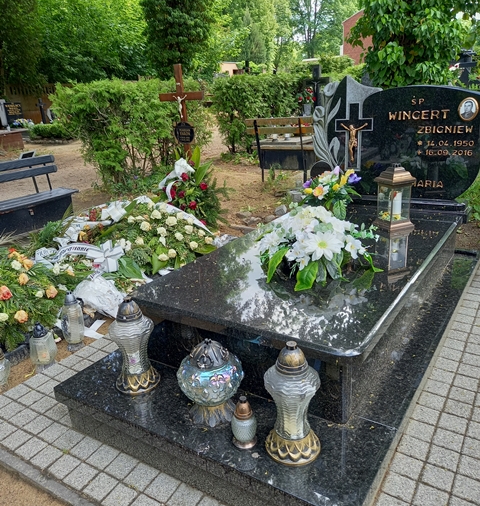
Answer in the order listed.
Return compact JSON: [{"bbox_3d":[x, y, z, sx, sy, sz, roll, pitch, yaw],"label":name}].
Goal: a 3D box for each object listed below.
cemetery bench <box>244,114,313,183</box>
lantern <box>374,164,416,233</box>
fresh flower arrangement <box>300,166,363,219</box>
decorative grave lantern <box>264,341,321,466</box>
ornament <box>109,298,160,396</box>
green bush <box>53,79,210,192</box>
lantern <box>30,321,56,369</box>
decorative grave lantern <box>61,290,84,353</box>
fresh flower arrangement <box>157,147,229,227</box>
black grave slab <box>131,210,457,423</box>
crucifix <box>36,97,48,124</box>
[{"bbox_3d":[0.690,-1.494,6.674,1.080,0.880,0.550,9,22,32],"label":"cemetery bench"},{"bbox_3d":[0.893,-0.331,2.676,0.165,0.370,0.165,-8,19,-14],"label":"lantern"},{"bbox_3d":[0.600,-0.406,3.030,0.340,0.310,0.310,9,22,32],"label":"fresh flower arrangement"},{"bbox_3d":[0.162,0.444,1.423,0.176,0.370,0.176,-3,19,1],"label":"decorative grave lantern"},{"bbox_3d":[-0.421,0.352,1.823,0.178,0.370,0.178,-3,19,1],"label":"ornament"},{"bbox_3d":[-1.850,-2.330,8.550,1.400,1.620,2.700,9,23,32],"label":"green bush"},{"bbox_3d":[-1.022,0.478,2.378,0.137,0.245,0.137,9,23,32],"label":"lantern"},{"bbox_3d":[-0.897,0.371,2.490,0.120,0.325,0.120,9,22,32],"label":"decorative grave lantern"},{"bbox_3d":[-0.460,-0.665,4.730,0.620,0.780,0.480,9,23,32],"label":"fresh flower arrangement"},{"bbox_3d":[0.418,0.147,2.414,1.030,0.300,1.640,9,22,32],"label":"black grave slab"},{"bbox_3d":[-7.600,-5.360,17.800,0.120,1.200,0.500,9,23,32],"label":"crucifix"}]

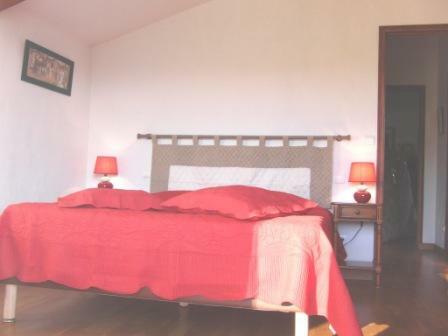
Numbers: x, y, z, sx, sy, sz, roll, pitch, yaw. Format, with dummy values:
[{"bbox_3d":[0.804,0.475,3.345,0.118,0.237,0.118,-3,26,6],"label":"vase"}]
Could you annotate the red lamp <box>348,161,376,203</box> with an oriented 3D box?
[{"bbox_3d":[1.129,0.124,3.897,0.217,0.334,0.217,1,-1,12],"label":"red lamp"}]

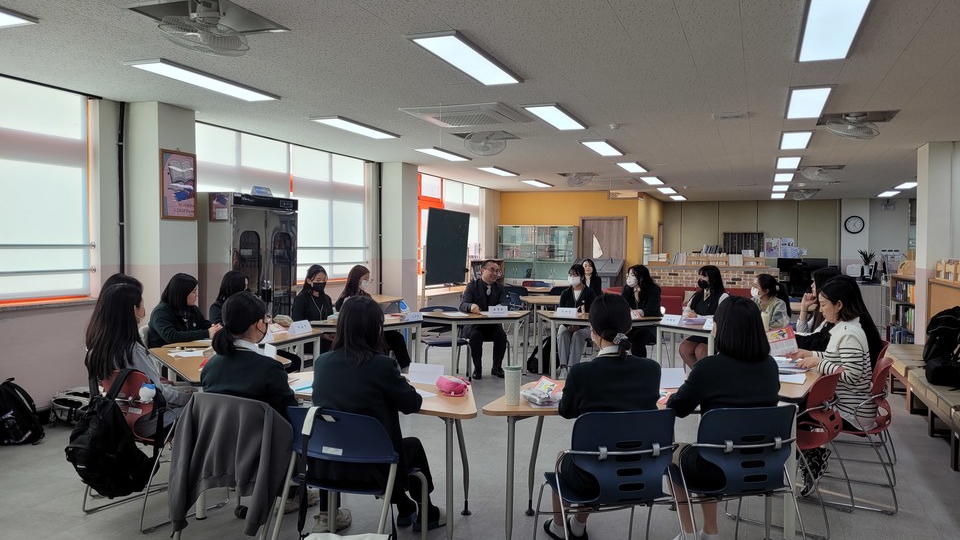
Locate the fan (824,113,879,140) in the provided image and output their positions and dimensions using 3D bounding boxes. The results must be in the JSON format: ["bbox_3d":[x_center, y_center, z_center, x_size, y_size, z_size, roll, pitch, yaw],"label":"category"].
[{"bbox_3d":[3.540,-1.362,6.867,0.450,0.220,0.450,1,2,21],"label":"fan"}]

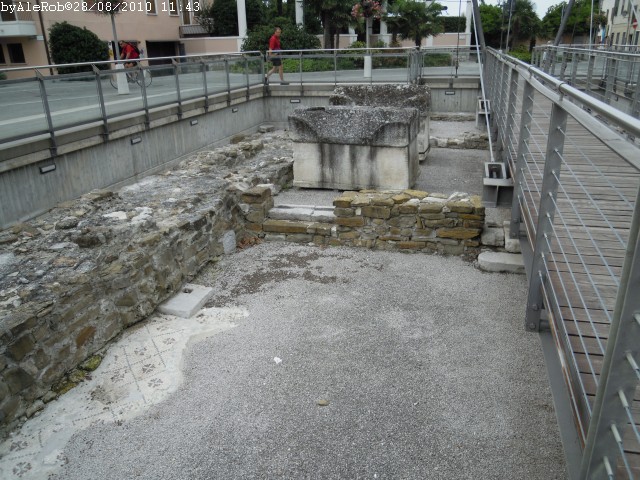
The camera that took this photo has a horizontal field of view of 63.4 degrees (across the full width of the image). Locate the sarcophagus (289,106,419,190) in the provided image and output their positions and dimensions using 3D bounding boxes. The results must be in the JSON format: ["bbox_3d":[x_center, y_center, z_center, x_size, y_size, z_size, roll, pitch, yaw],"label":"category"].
[{"bbox_3d":[0.689,-1.903,10.522,2.420,1.530,1.150,5,22,16],"label":"sarcophagus"}]

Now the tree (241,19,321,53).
[{"bbox_3d":[-1.910,-9.430,25.067,3.800,2.400,3.000,-2,21,0],"label":"tree"}]

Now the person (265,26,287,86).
[{"bbox_3d":[-1.470,-6.073,17.156,0.650,1.760,0.500,8,23,23],"label":"person"}]

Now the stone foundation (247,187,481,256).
[{"bbox_3d":[0.697,-0.369,8.948,4.050,0.820,0.750,4,22,15],"label":"stone foundation"}]

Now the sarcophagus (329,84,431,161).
[{"bbox_3d":[1.557,-3.034,13.275,2.400,1.680,1.200,5,22,16],"label":"sarcophagus"}]

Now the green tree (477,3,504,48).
[{"bbox_3d":[10.396,-12.769,31.632,2.200,3.200,2.200,-2,21,0],"label":"green tree"}]

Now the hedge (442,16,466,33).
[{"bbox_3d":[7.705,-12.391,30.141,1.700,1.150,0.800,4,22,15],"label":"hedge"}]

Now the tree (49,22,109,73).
[{"bbox_3d":[-10.735,-8.216,22.653,2.500,2.320,2.300,-10,23,-22],"label":"tree"}]

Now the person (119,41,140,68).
[{"bbox_3d":[-6.529,-5.974,17.480,0.850,1.380,0.520,-10,22,-20],"label":"person"}]

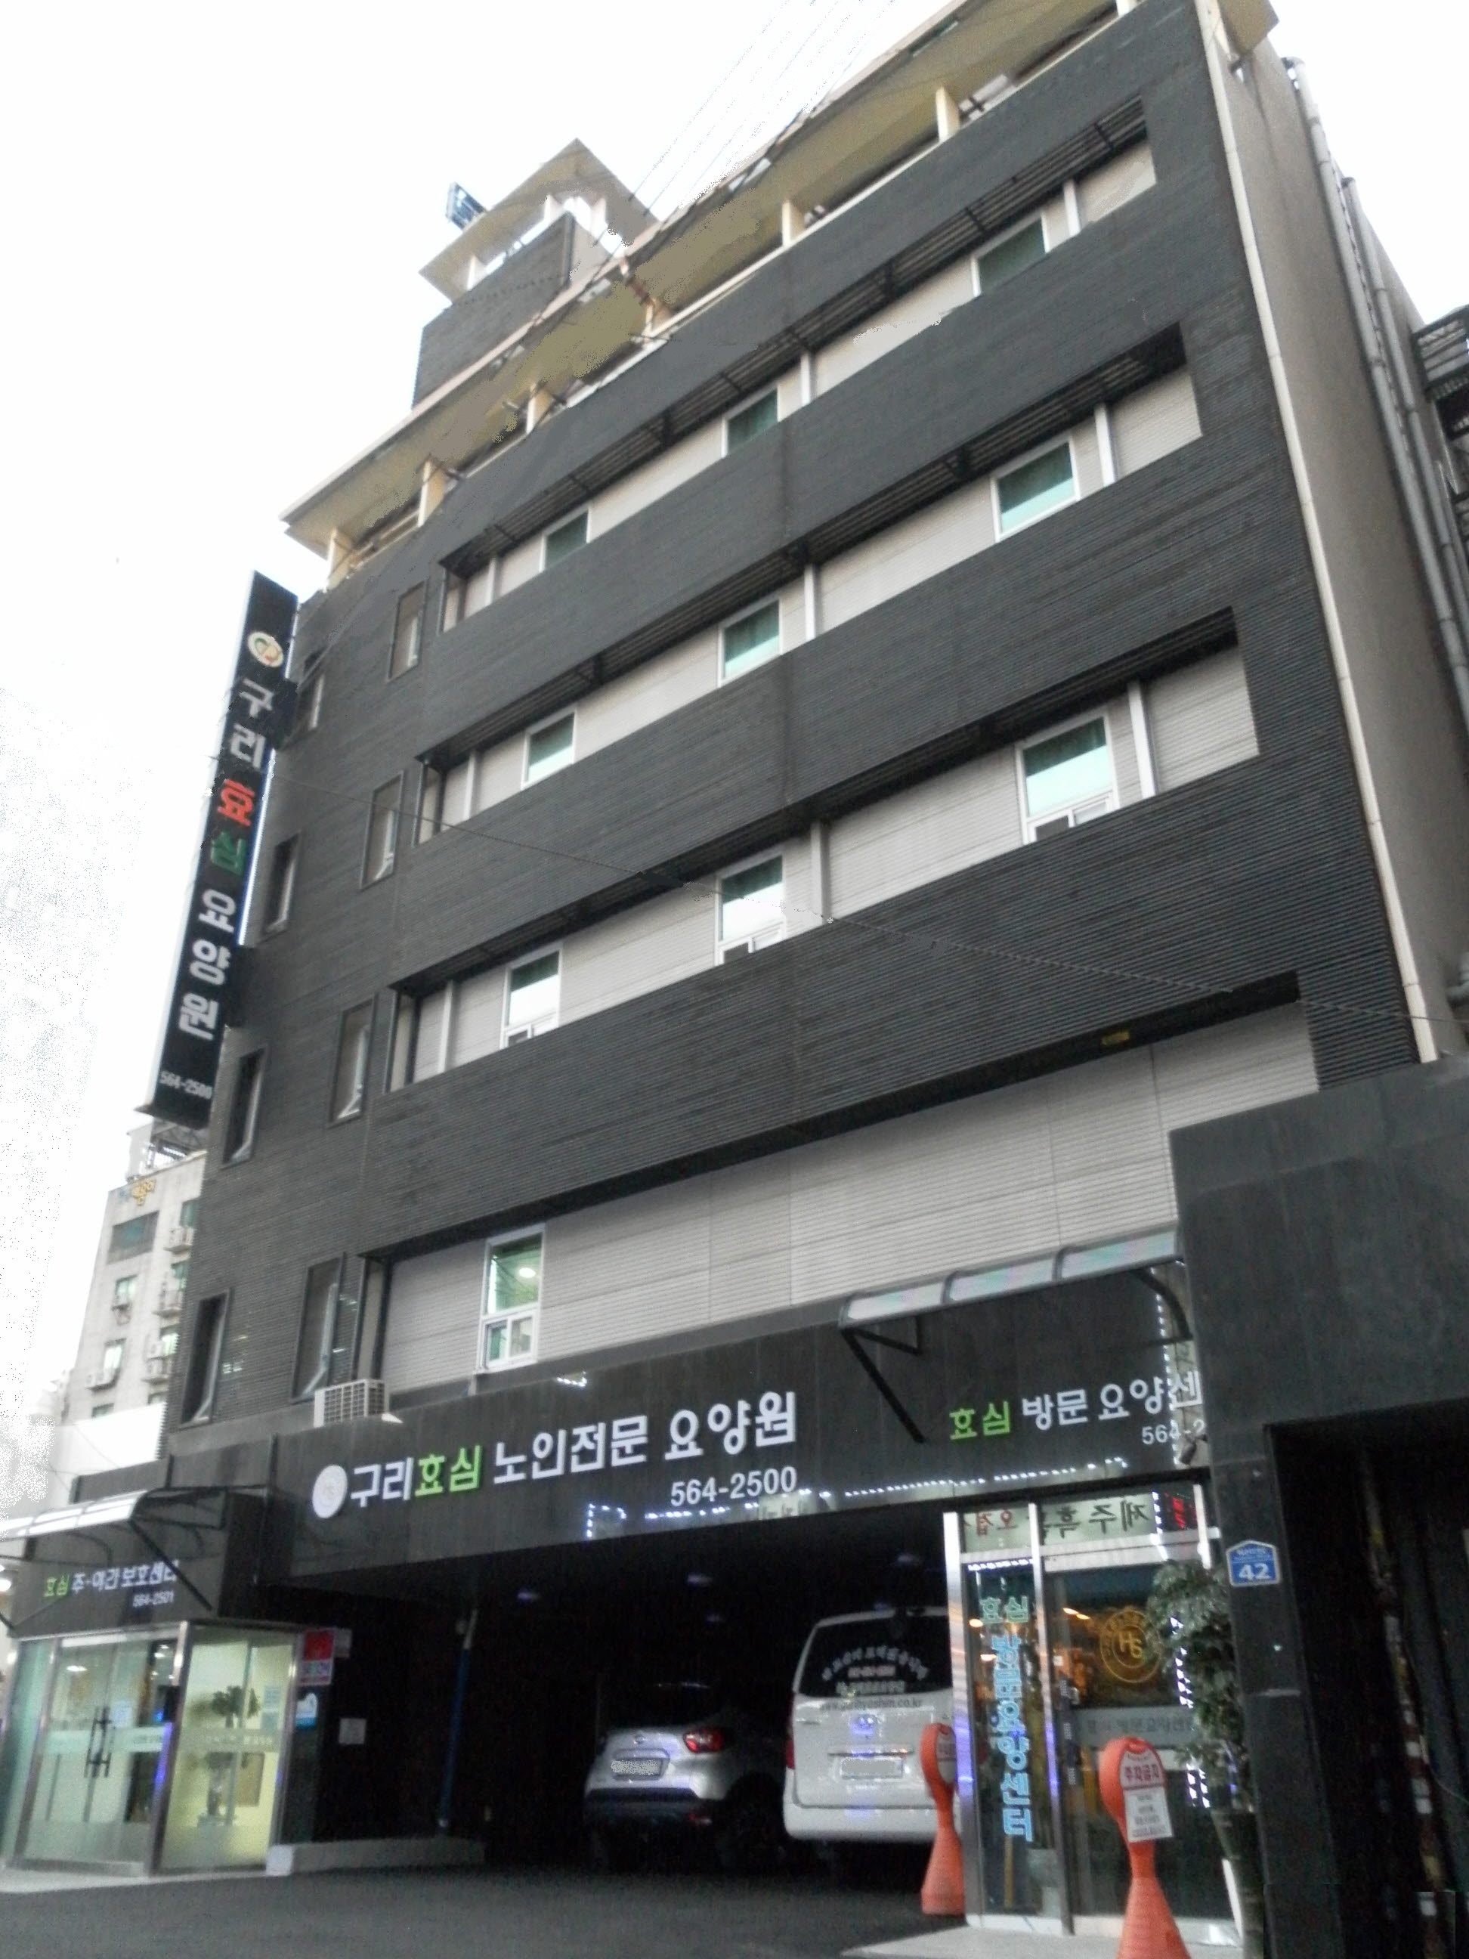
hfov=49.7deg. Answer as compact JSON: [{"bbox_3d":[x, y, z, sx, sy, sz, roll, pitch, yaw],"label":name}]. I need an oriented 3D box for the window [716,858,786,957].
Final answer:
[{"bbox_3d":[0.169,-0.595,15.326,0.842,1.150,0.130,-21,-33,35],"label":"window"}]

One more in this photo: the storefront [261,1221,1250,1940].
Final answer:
[{"bbox_3d":[-0.783,4.940,12.329,9.400,3.930,1.300,-21,-33,35],"label":"storefront"}]

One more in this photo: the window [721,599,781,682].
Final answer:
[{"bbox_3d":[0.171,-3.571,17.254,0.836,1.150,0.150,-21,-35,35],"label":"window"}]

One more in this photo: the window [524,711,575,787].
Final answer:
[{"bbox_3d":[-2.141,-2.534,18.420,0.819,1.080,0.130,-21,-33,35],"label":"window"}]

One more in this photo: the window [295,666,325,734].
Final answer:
[{"bbox_3d":[-5.972,-4.050,22.725,0.597,1.413,0.200,-21,-35,35],"label":"window"}]

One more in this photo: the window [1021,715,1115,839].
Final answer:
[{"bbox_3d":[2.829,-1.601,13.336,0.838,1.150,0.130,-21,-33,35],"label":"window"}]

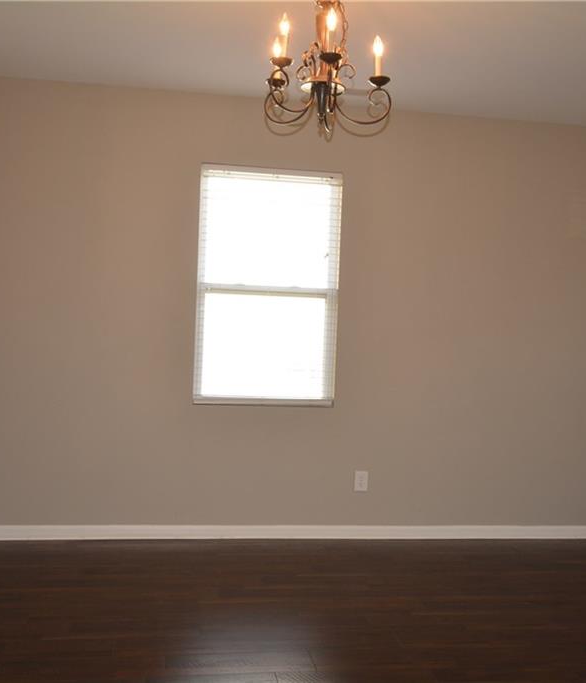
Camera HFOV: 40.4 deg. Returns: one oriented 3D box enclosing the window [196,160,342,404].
[{"bbox_3d":[-0.156,-0.338,5.034,0.890,1.490,0.100,2,2,-9],"label":"window"}]

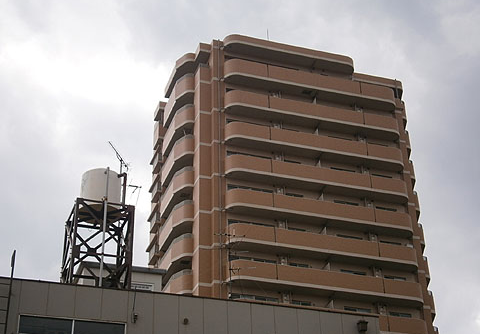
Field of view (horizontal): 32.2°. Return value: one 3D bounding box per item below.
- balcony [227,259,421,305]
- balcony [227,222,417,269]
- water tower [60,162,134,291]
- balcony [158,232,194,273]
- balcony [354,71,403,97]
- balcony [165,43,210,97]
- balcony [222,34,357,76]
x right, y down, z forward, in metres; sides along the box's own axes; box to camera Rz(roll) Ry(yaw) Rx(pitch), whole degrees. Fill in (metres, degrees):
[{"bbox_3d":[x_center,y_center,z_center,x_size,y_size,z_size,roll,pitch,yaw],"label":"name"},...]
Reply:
[{"bbox_3d":[6.294,8.429,59.422,15.250,1.450,1.570,9,-32,-17],"label":"balcony"},{"bbox_3d":[6.234,5.929,60.890,15.250,1.450,1.570,9,-32,-17],"label":"balcony"},{"bbox_3d":[-4.042,2.491,23.423,1.700,4.950,1.700,9,-32,-17],"label":"water tower"},{"bbox_3d":[-4.802,6.991,62.617,1.350,1.830,5.950,9,-32,-17],"label":"balcony"},{"bbox_3d":[11.801,-7.080,72.556,5.300,0.900,1.300,9,-32,-17],"label":"balcony"},{"bbox_3d":[-4.551,-7.922,70.573,2.050,0.930,7.250,9,-32,-17],"label":"balcony"},{"bbox_3d":[4.168,-9.122,68.981,11.600,0.880,1.700,9,-32,-17],"label":"balcony"}]

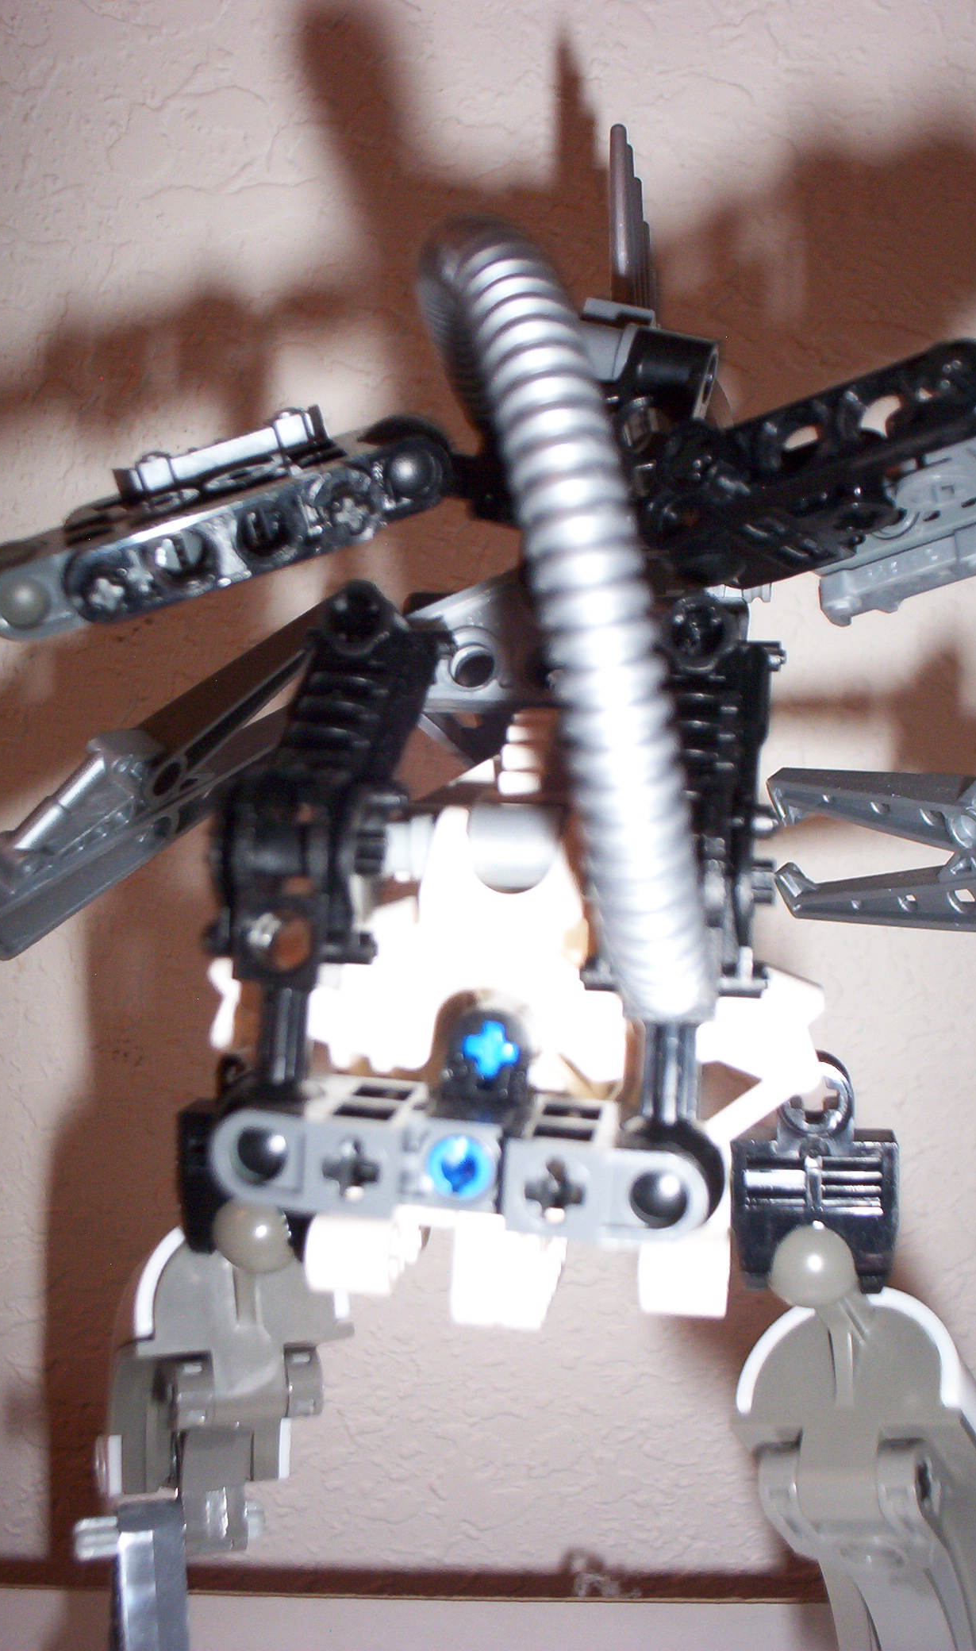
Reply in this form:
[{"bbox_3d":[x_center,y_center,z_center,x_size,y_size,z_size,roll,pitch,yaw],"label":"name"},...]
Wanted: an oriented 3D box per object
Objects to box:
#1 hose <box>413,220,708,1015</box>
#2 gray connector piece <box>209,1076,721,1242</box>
[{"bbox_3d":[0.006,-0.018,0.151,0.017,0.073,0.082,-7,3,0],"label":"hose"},{"bbox_3d":[-0.001,0.027,0.142,0.040,0.008,0.016,5,4,7],"label":"gray connector piece"}]

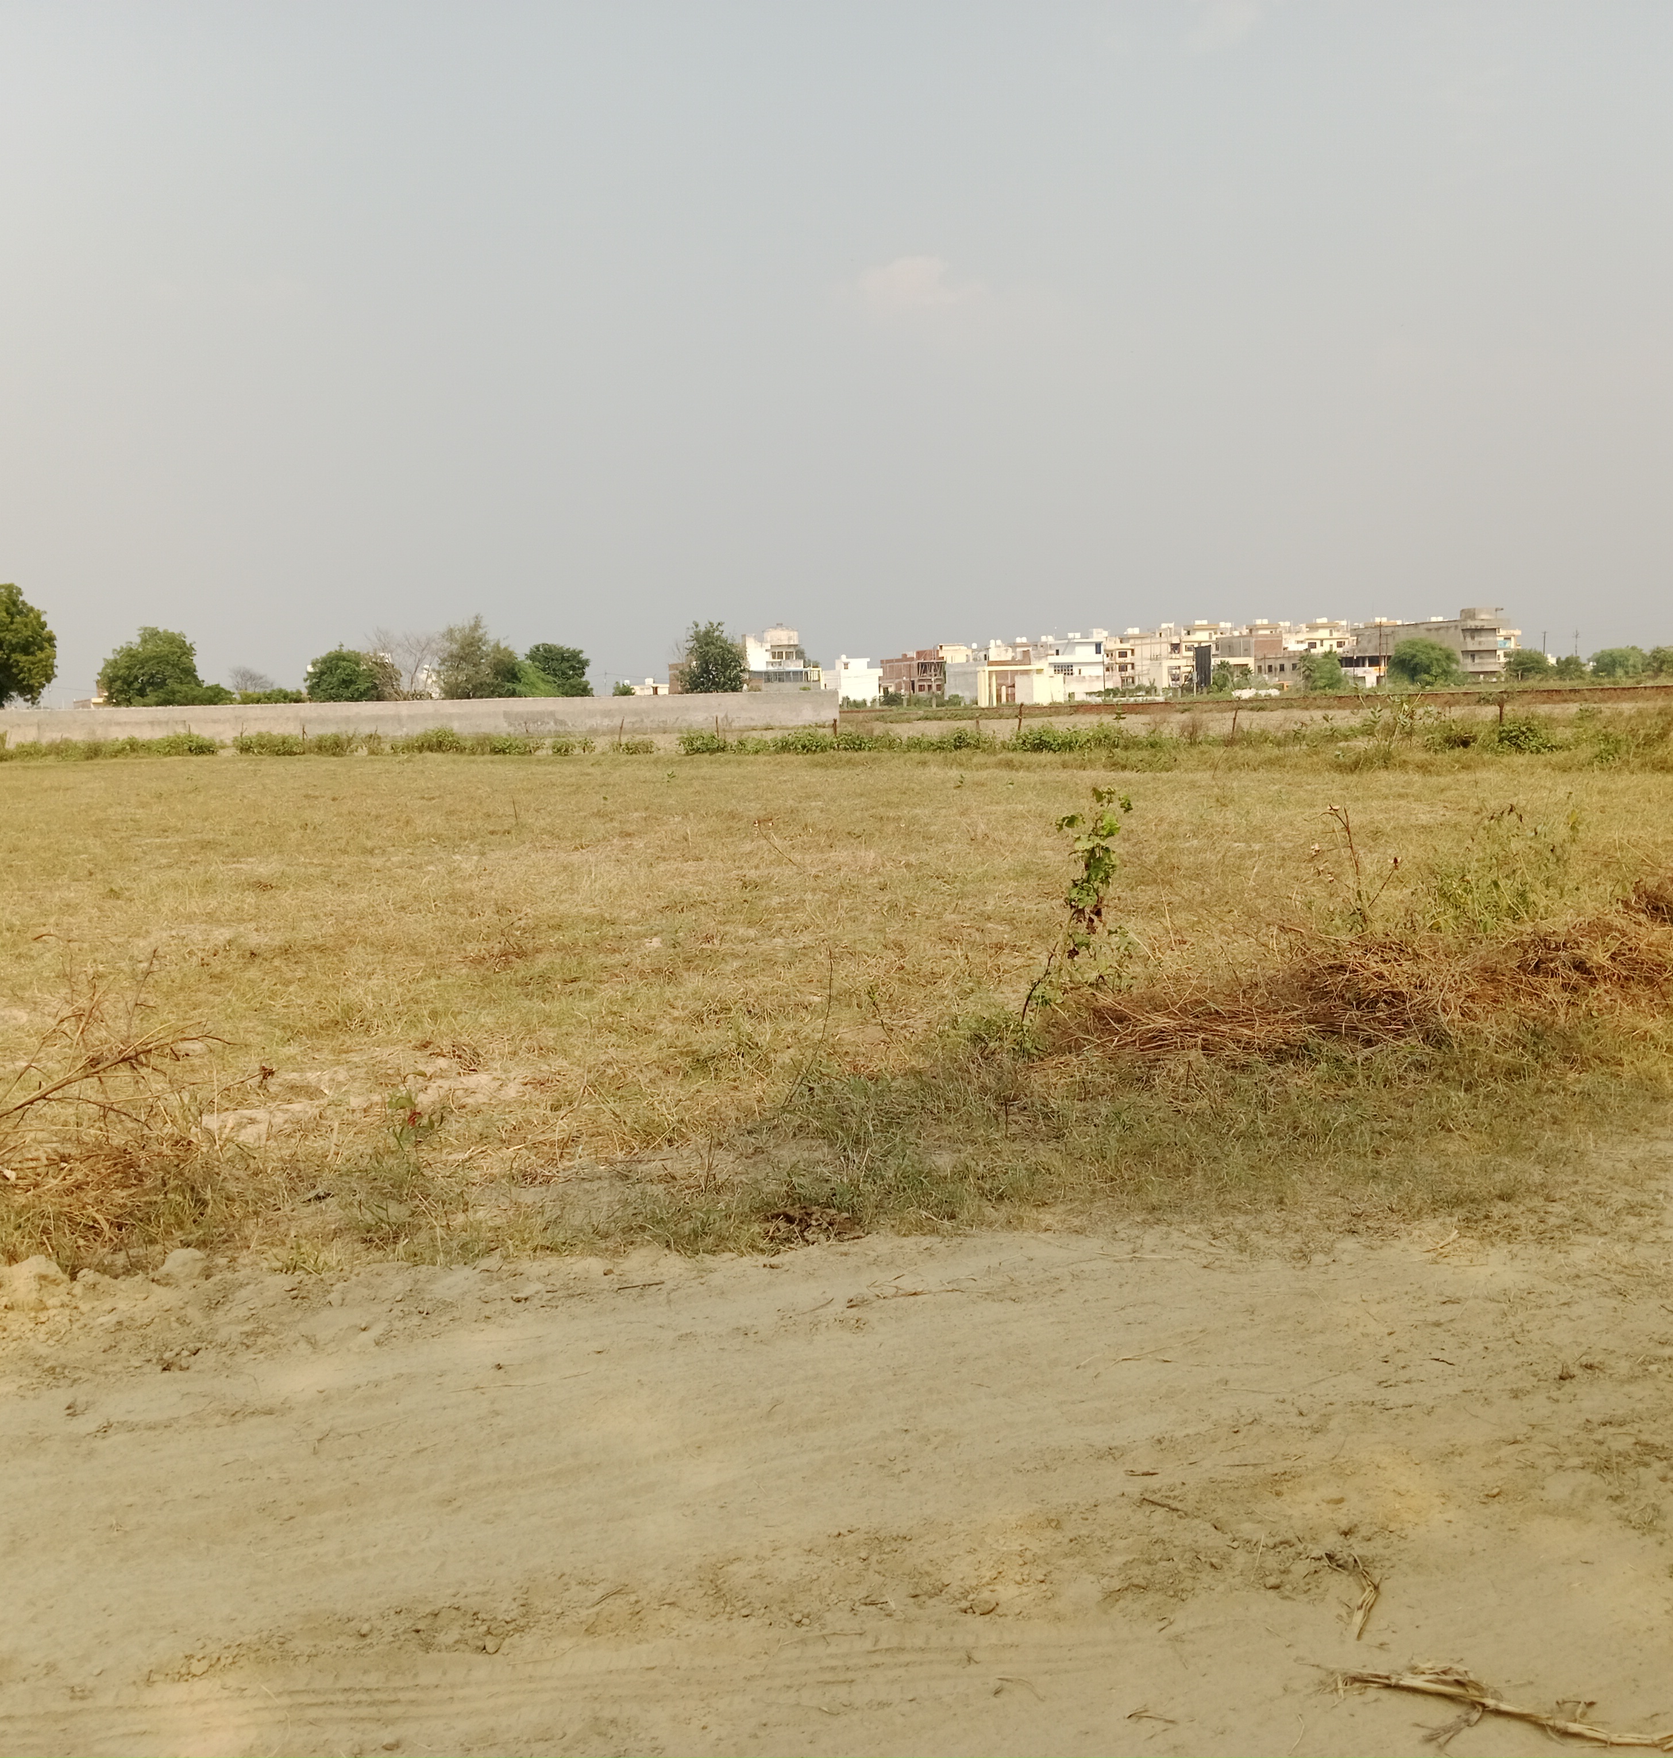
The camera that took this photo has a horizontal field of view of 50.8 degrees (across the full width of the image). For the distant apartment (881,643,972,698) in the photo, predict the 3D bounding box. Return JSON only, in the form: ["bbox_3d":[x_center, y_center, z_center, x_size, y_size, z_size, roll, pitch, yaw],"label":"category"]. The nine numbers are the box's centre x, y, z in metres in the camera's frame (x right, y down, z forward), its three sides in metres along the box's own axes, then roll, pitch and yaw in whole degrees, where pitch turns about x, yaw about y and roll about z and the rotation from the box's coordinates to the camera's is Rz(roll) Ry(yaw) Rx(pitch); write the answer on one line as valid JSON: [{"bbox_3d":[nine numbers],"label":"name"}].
[{"bbox_3d":[13.449,-31.435,272.000,9.000,9.620,15.000,-4,6,-20],"label":"distant apartment"}]

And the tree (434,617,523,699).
[{"bbox_3d":[-32.008,-18.828,158.000,8.050,9.370,7.500,-2,6,-11],"label":"tree"}]

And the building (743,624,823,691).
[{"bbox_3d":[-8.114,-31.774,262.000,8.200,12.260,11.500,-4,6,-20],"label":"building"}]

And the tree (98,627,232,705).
[{"bbox_3d":[-55.240,-16.471,145.000,11.010,8.450,9.500,-4,6,-21],"label":"tree"}]

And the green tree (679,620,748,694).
[{"bbox_3d":[-11.218,-19.157,160.000,6.320,8.650,6.000,-2,6,-4],"label":"green tree"}]

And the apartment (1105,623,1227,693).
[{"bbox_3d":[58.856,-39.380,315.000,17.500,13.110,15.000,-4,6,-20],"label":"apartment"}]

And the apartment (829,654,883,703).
[{"bbox_3d":[2.715,-29.716,265.000,5.600,7.990,8.500,-4,6,-20],"label":"apartment"}]

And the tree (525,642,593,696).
[{"bbox_3d":[-25.277,-18.018,160.000,6.160,6.990,6.000,-2,6,-9],"label":"tree"}]

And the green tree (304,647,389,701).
[{"bbox_3d":[-43.089,-16.977,155.000,7.420,6.770,7.000,-3,6,-15],"label":"green tree"}]

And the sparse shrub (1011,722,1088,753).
[{"bbox_3d":[5.698,-3.789,47.000,1.750,0.780,1.100,2,7,27],"label":"sparse shrub"}]

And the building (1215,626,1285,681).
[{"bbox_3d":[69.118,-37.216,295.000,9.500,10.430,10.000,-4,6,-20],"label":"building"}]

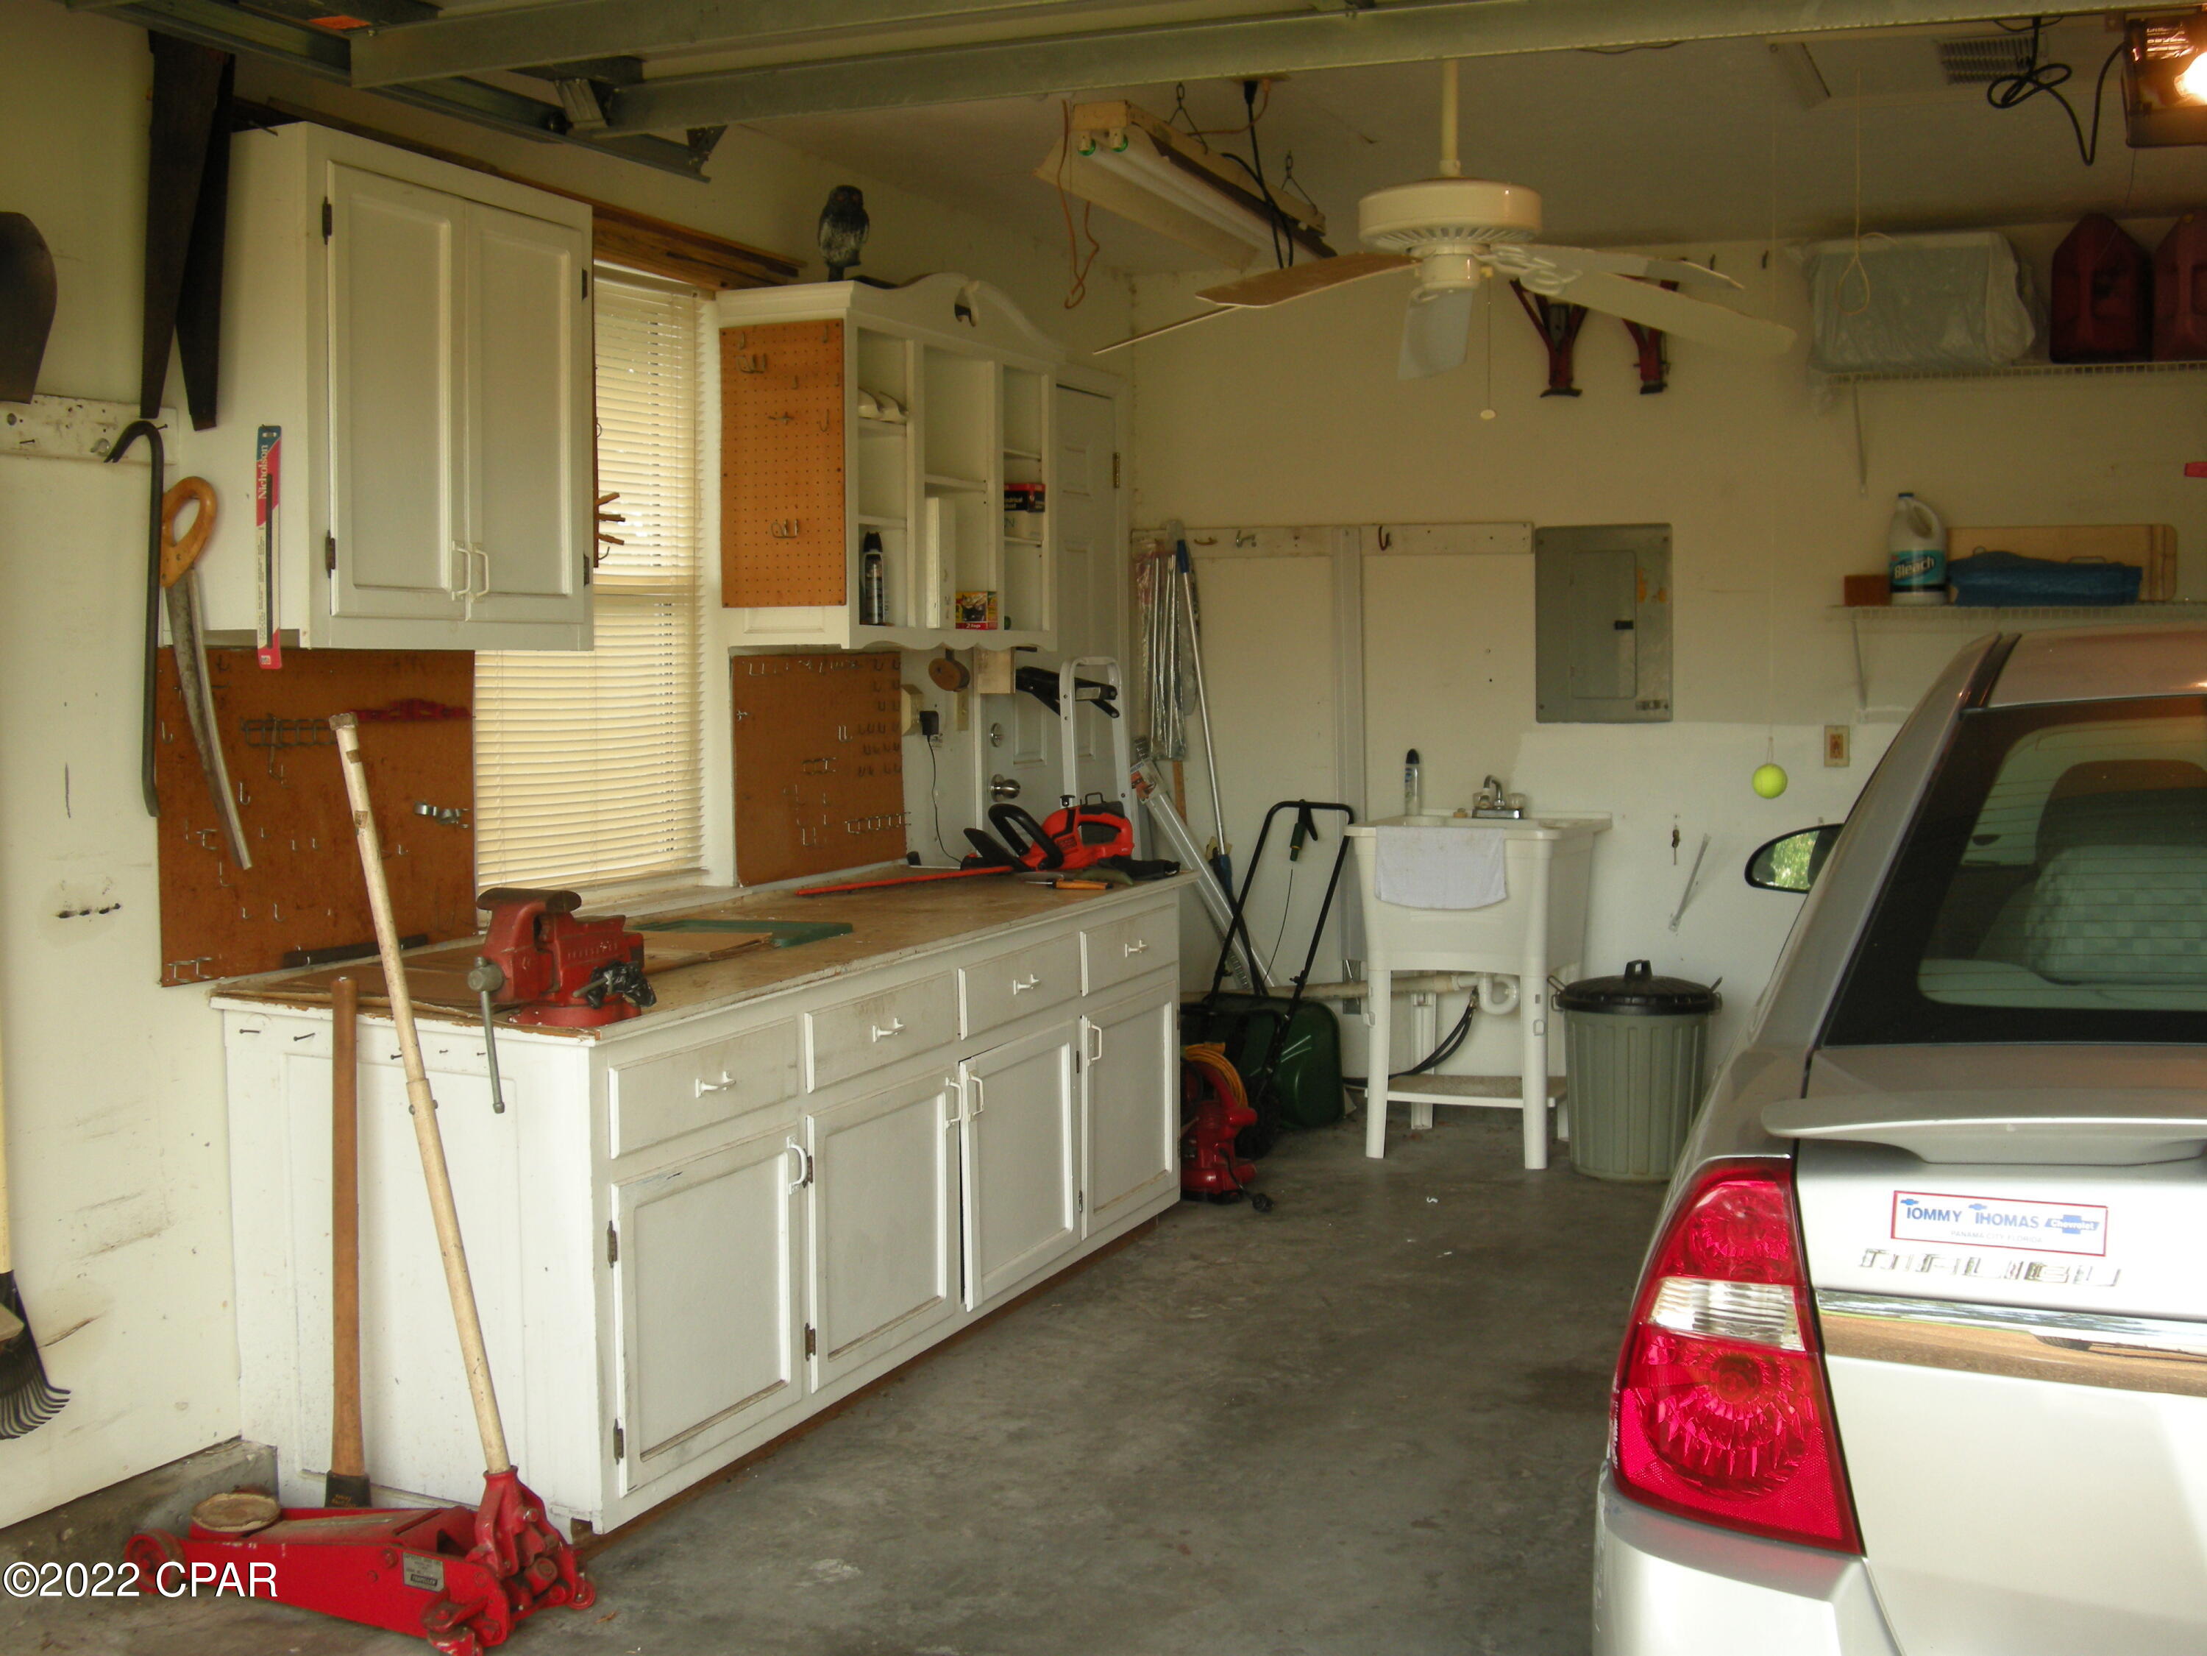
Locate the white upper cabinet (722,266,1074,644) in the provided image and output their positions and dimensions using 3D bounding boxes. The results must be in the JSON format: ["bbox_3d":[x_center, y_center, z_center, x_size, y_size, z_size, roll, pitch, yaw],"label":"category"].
[{"bbox_3d":[-0.453,-0.845,5.553,0.320,0.845,1.065,3,5,24],"label":"white upper cabinet"}]

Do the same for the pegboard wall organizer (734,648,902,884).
[{"bbox_3d":[-0.646,-0.151,5.558,0.020,0.515,0.760,3,5,24],"label":"pegboard wall organizer"}]

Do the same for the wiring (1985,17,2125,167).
[{"bbox_3d":[1.501,-1.165,3.720,0.220,0.250,0.150,3,5,24],"label":"wiring"}]

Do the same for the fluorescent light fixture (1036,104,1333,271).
[{"bbox_3d":[0.220,-1.353,5.013,0.255,0.120,1.220,2,5,23],"label":"fluorescent light fixture"}]

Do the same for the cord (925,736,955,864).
[{"bbox_3d":[-0.409,-0.077,5.857,0.065,0.320,0.050,2,5,23],"label":"cord"}]

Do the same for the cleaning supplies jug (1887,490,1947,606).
[{"bbox_3d":[2.113,-0.725,6.125,0.150,0.290,0.120,2,5,23],"label":"cleaning supplies jug"}]

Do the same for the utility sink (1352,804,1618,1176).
[{"bbox_3d":[1.036,0.424,6.498,0.580,0.890,0.630,3,5,24],"label":"utility sink"}]

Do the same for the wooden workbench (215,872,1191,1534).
[{"bbox_3d":[-0.589,0.608,4.685,0.710,0.830,2.430,2,5,23],"label":"wooden workbench"}]

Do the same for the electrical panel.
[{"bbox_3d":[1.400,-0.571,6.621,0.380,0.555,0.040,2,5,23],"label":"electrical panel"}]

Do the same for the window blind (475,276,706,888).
[{"bbox_3d":[-1.077,-0.514,4.825,0.080,1.287,0.860,3,5,24],"label":"window blind"}]

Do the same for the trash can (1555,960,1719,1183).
[{"bbox_3d":[1.419,0.628,6.233,0.440,0.555,0.430,0,4,0],"label":"trash can"}]

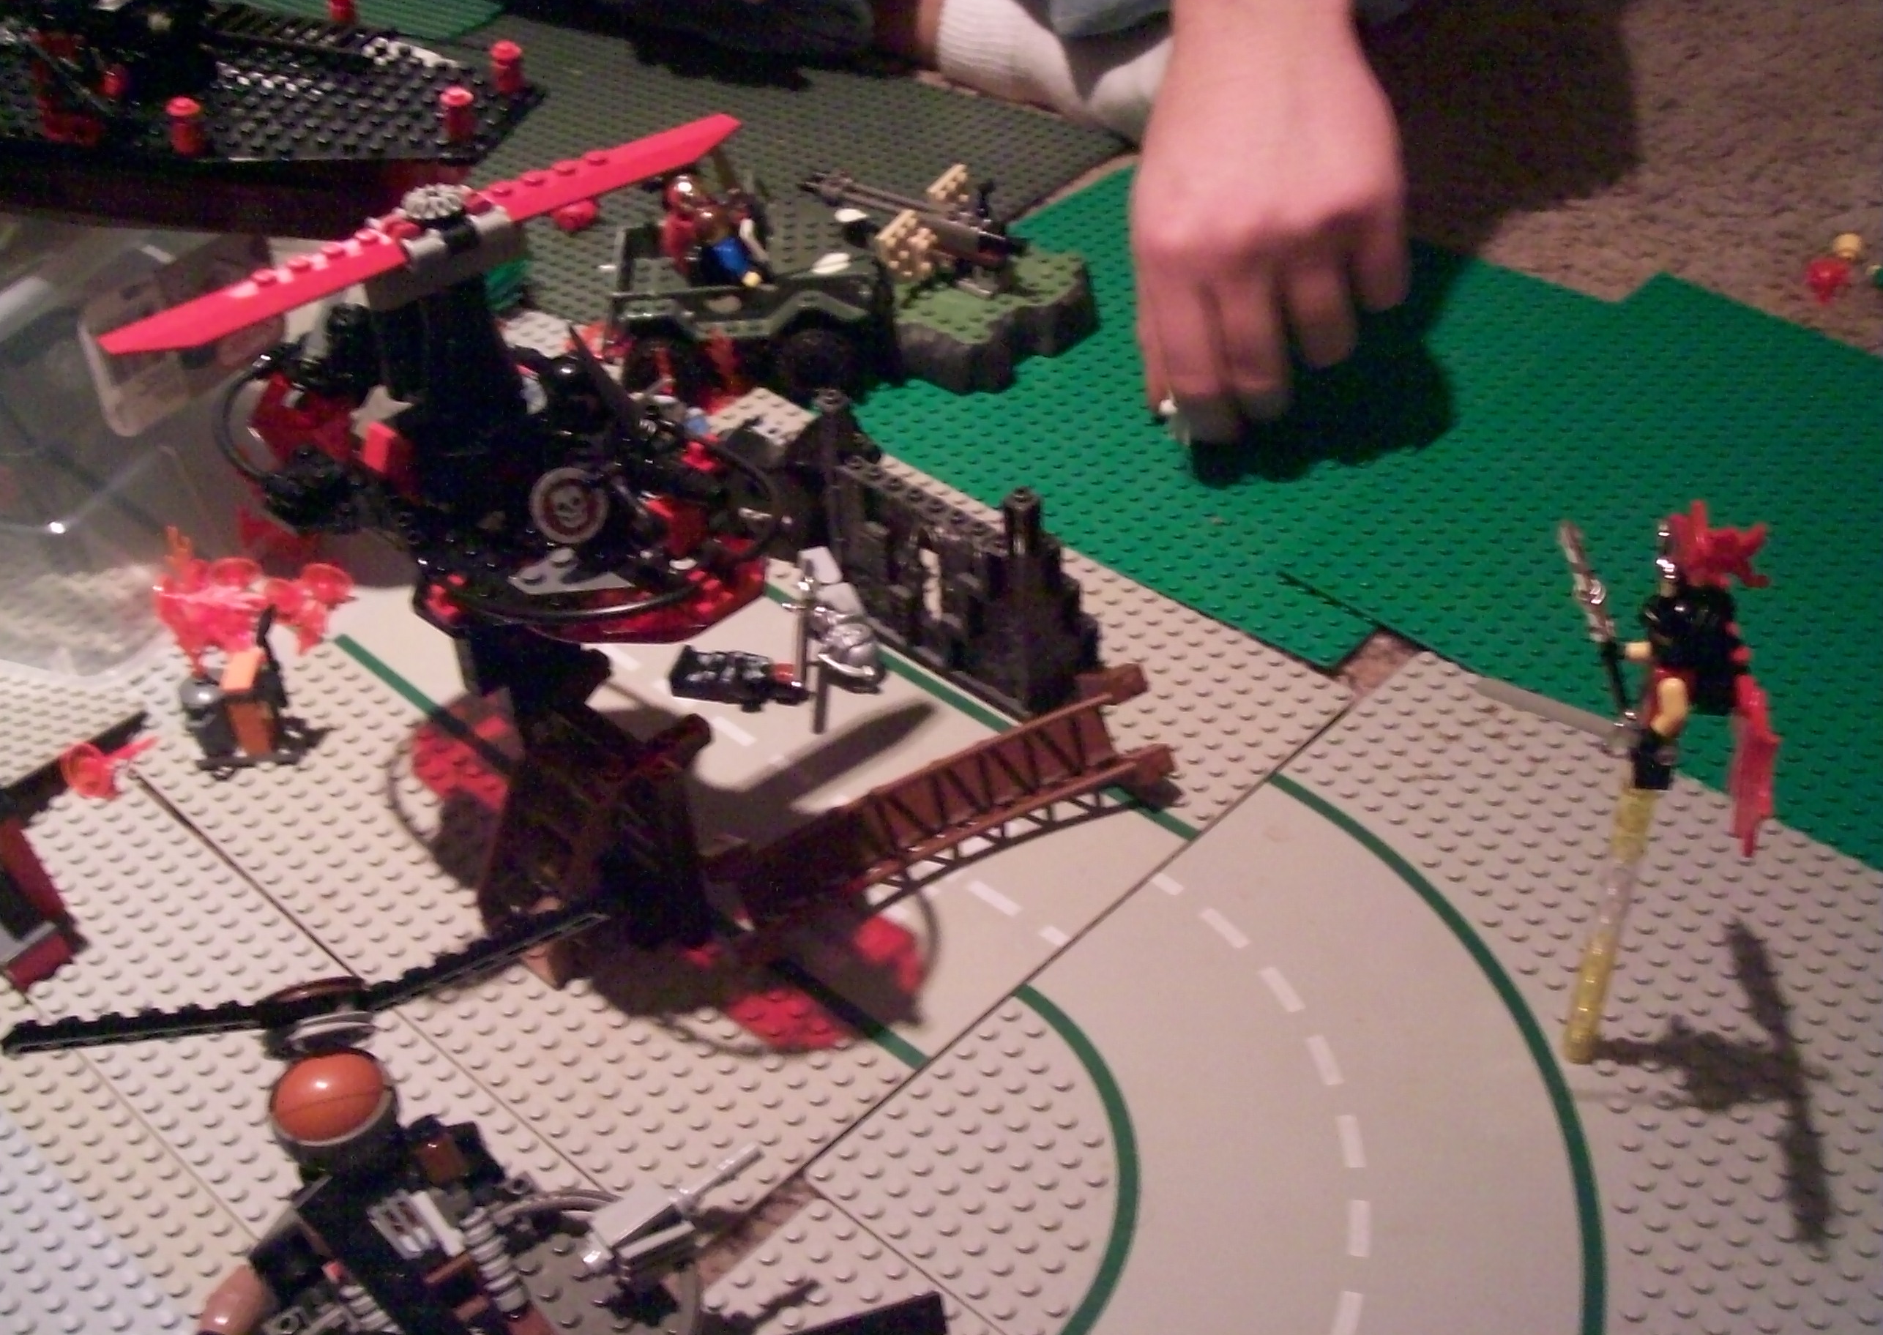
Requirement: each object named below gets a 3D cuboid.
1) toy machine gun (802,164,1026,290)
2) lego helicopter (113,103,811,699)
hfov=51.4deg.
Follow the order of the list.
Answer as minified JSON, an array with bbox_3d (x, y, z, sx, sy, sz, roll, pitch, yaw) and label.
[{"bbox_3d":[-0.008,-0.165,0.727,0.103,0.032,0.065,22,45,27],"label":"toy machine gun"},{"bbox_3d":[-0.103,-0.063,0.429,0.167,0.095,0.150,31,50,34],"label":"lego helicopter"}]

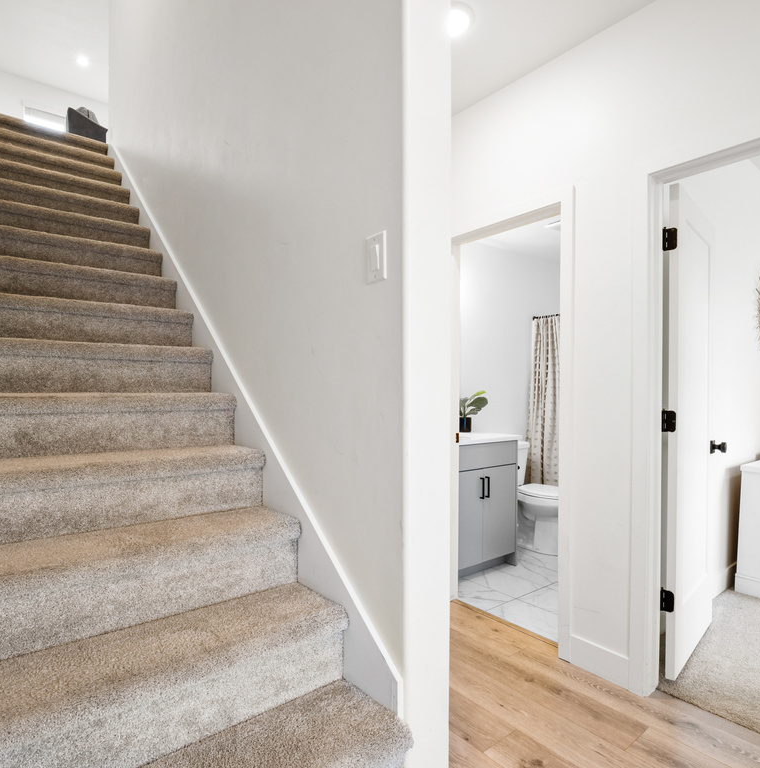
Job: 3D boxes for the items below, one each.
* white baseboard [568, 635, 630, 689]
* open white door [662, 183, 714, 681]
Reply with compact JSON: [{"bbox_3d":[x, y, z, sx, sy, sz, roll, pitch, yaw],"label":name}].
[{"bbox_3d":[0.932,1.184,2.037,0.016,0.125,0.250,0,0,-38],"label":"white baseboard"},{"bbox_3d":[1.451,0.197,2.191,0.040,2.020,0.745,0,0,45],"label":"open white door"}]

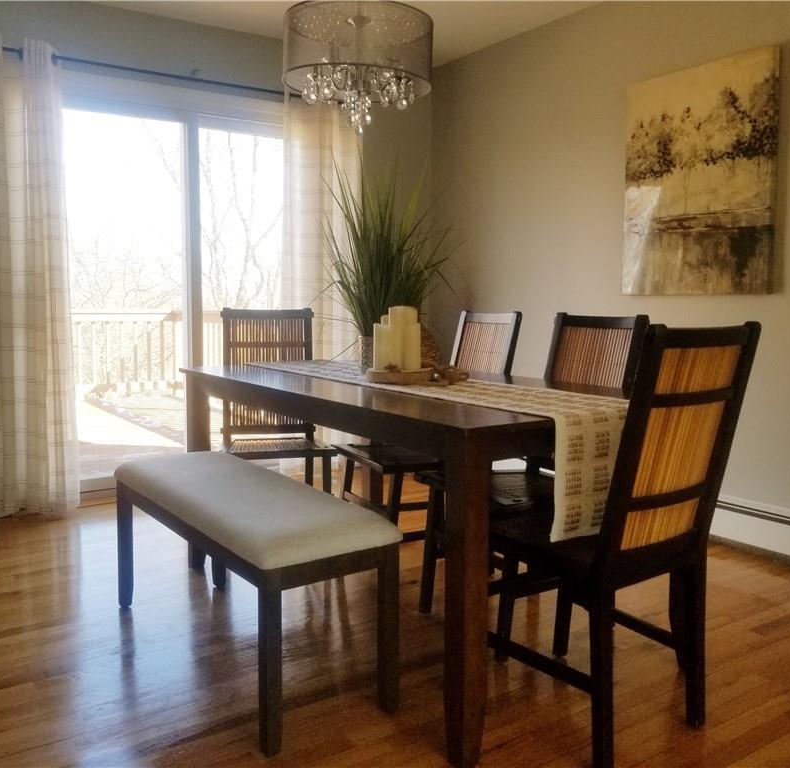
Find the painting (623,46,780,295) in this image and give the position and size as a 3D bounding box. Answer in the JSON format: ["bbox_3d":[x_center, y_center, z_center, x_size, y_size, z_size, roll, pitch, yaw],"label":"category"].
[{"bbox_3d":[1.276,-0.858,3.281,0.041,0.948,0.693,-4,7,-34],"label":"painting"}]

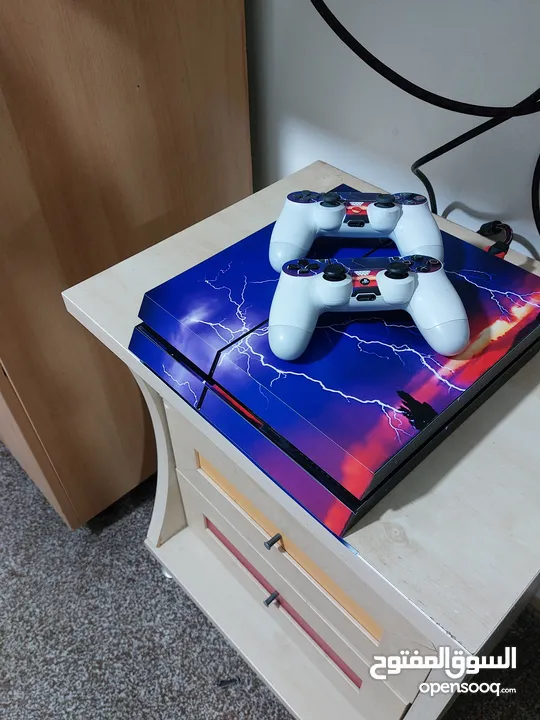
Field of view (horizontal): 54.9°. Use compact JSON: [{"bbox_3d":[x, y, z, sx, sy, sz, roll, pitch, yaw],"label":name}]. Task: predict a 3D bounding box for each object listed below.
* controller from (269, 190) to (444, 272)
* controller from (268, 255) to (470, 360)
[{"bbox_3d":[0.085,-0.132,0.511,0.162,0.055,0.100,1,41,3],"label":"controller"},{"bbox_3d":[0.079,-0.047,0.431,0.162,0.055,0.100,-1,41,0],"label":"controller"}]

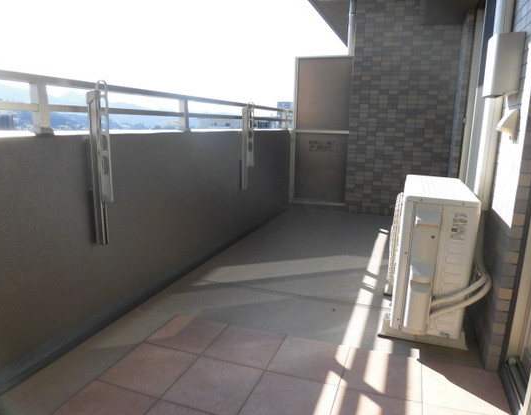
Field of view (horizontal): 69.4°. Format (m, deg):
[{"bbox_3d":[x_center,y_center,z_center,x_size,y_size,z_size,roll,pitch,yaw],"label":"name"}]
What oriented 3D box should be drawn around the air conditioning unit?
[{"bbox_3d":[0.862,0.222,2.020,0.345,0.675,0.800,5,12,21],"label":"air conditioning unit"}]

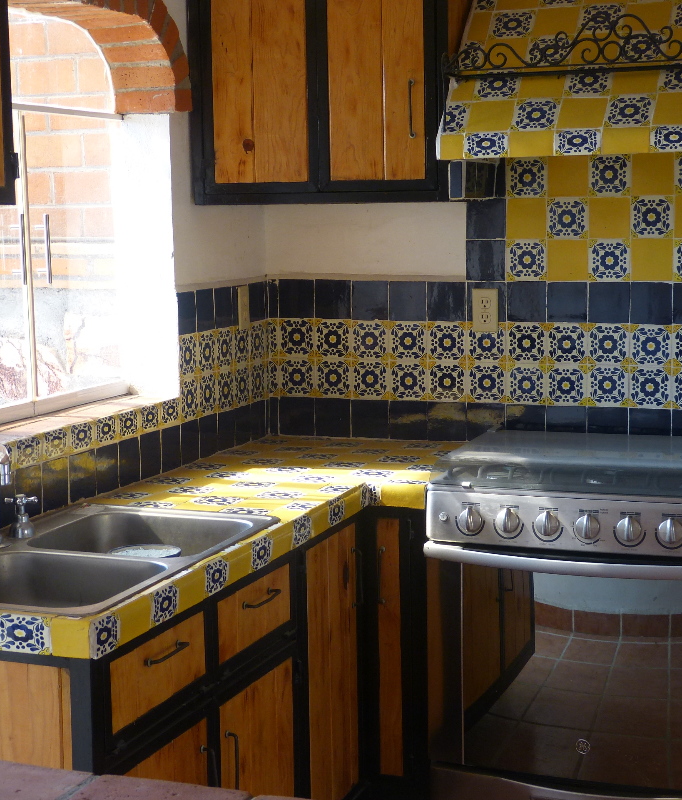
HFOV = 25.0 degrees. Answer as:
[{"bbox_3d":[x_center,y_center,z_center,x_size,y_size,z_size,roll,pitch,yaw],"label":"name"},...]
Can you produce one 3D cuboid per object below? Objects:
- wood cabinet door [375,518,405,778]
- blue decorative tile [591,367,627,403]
[{"bbox_3d":[0.117,0.571,3.559,0.054,0.605,0.020,2,6,21],"label":"wood cabinet door"},{"bbox_3d":[0.692,-0.038,3.986,0.104,0.104,0.010,2,7,20],"label":"blue decorative tile"}]

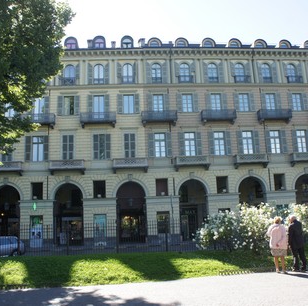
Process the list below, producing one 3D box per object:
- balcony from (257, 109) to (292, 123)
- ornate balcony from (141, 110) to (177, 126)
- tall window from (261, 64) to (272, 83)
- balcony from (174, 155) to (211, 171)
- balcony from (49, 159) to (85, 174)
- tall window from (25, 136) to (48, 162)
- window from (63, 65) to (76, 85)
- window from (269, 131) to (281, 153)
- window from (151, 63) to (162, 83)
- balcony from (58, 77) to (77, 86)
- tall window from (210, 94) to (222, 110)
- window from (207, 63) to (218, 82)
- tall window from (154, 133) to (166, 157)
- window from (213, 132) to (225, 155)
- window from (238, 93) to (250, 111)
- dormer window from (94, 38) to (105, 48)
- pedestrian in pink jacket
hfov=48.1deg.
[{"bbox_3d":[12.892,-3.916,36.825,3.320,1.230,1.000,-2,-11,-5],"label":"balcony"},{"bbox_3d":[0.589,-3.625,35.602,3.600,1.400,1.000,-2,-12,-4],"label":"ornate balcony"},{"bbox_3d":[12.482,-8.829,38.161,1.200,2.400,0.220,-2,-12,-4],"label":"tall window"},{"bbox_3d":[3.826,1.105,34.151,3.400,1.365,1.050,-2,-11,-5],"label":"balcony"},{"bbox_3d":[-8.508,1.328,33.902,3.500,1.270,1.000,-2,-12,-4],"label":"balcony"},{"bbox_3d":[-10.808,-0.297,31.879,2.157,2.454,0.250,-2,-12,-5],"label":"tall window"},{"bbox_3d":[-9.493,-8.819,38.725,1.500,2.500,0.250,-2,-13,-5],"label":"window"},{"bbox_3d":[12.864,-1.196,36.910,1.050,2.410,0.250,-2,-11,-5],"label":"window"},{"bbox_3d":[0.288,-9.267,39.680,1.350,2.500,0.250,-2,-13,-5],"label":"window"},{"bbox_3d":[-9.053,-7.490,36.117,1.720,0.850,0.550,-2,-11,-5],"label":"balcony"},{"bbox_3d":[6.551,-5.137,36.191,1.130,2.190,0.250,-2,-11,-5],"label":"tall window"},{"bbox_3d":[6.340,-8.542,36.806,1.100,2.200,0.250,-2,-12,-4],"label":"window"},{"bbox_3d":[0.674,-0.768,34.813,1.100,2.500,0.250,-2,-12,-4],"label":"tall window"},{"bbox_3d":[6.757,-0.946,35.249,1.100,2.480,0.250,-2,-12,-4],"label":"window"},{"bbox_3d":[9.582,-5.329,36.467,1.130,2.019,0.250,-2,-11,-5],"label":"window"},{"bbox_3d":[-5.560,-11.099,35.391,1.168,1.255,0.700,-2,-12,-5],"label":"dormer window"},{"bbox_3d":[3.602,2.659,9.973,0.550,1.580,0.380,-5,-11,11],"label":"pedestrian in pink jacket"}]

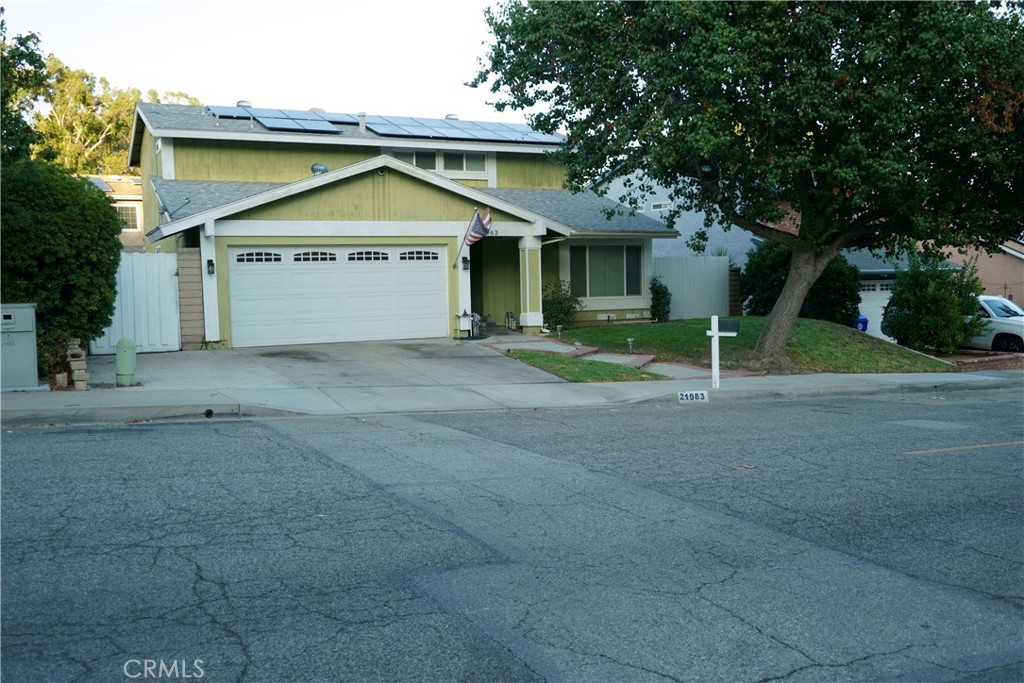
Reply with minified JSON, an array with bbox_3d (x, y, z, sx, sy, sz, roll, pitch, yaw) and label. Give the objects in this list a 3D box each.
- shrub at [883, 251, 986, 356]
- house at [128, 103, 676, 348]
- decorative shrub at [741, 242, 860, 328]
[{"bbox_3d":[10.163,-0.918,22.000,2.350,2.350,2.350,-3,5,-26],"label":"shrub"},{"bbox_3d":[-3.767,-3.639,25.925,13.000,6.400,11.800,-3,5,-26],"label":"house"},{"bbox_3d":[8.269,-1.571,26.000,2.900,2.600,3.400,-3,5,-26],"label":"decorative shrub"}]

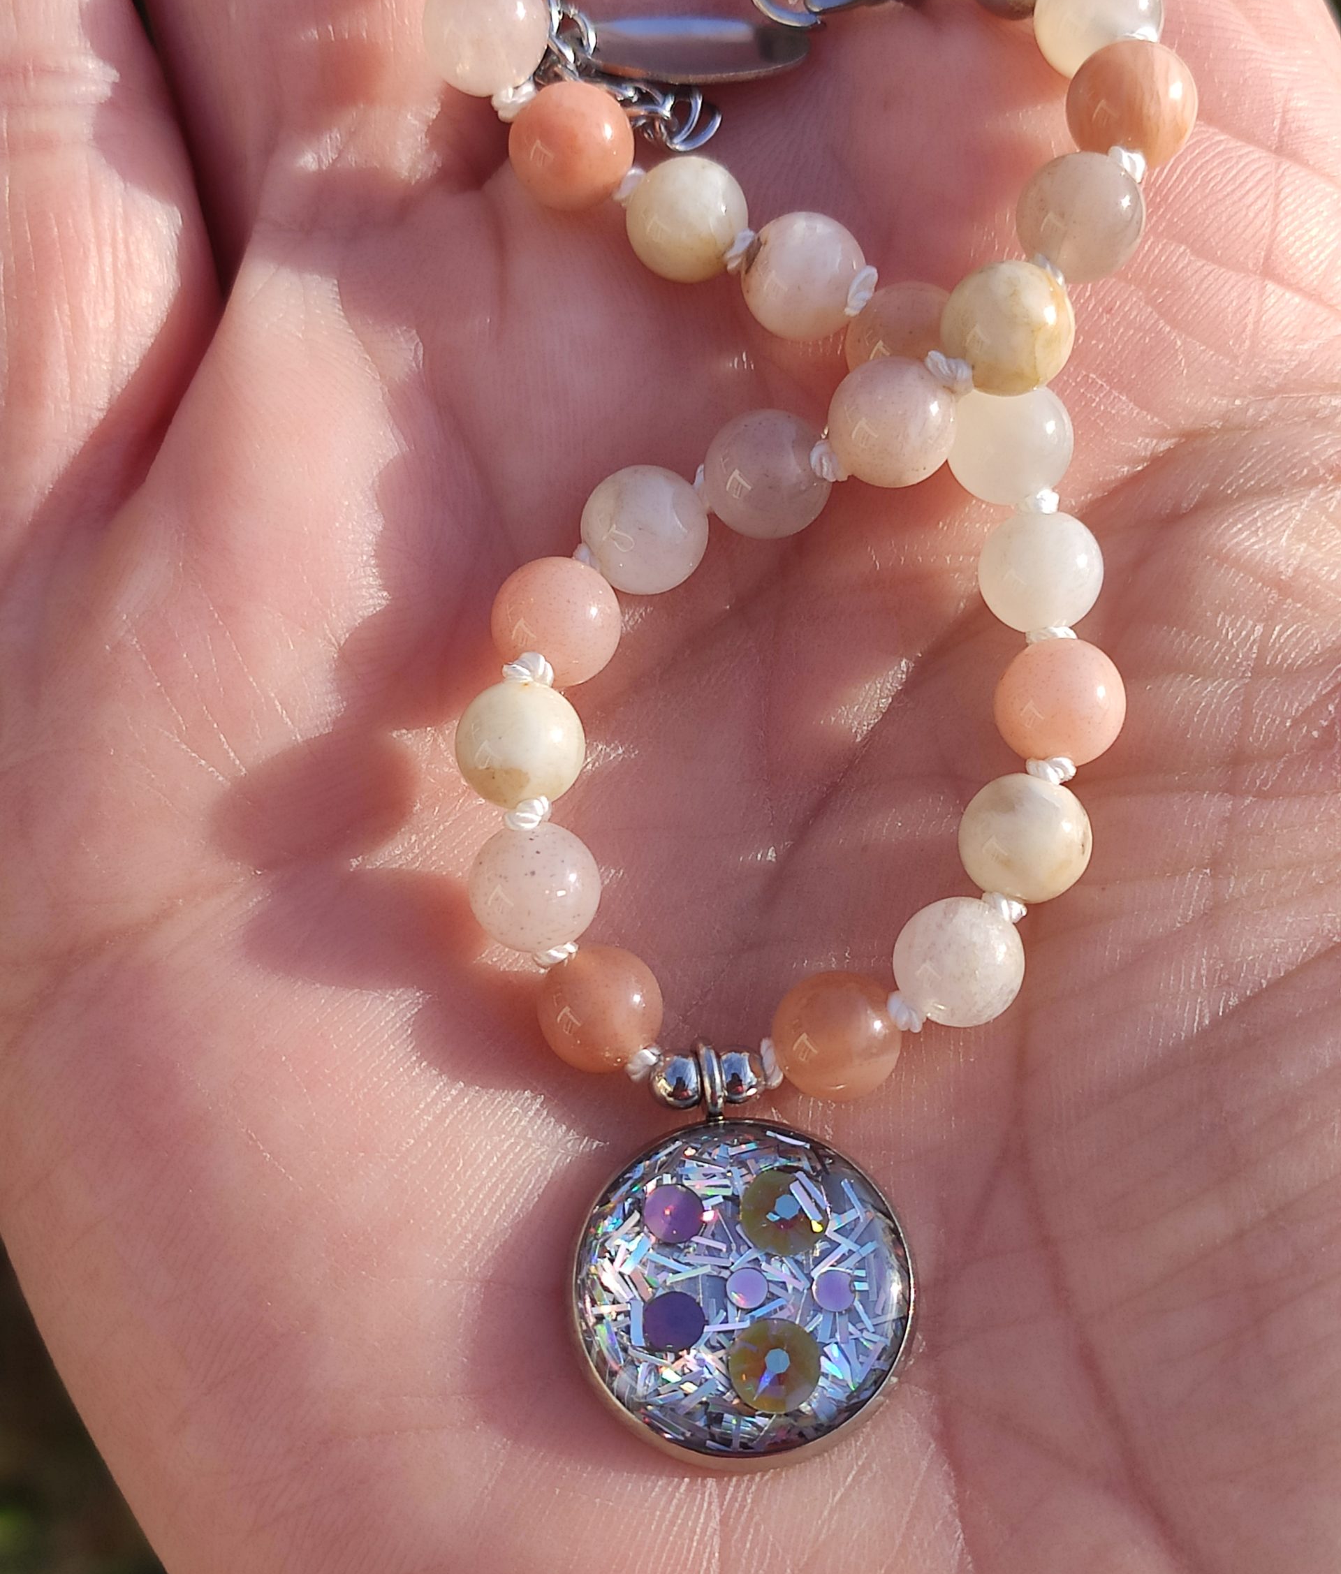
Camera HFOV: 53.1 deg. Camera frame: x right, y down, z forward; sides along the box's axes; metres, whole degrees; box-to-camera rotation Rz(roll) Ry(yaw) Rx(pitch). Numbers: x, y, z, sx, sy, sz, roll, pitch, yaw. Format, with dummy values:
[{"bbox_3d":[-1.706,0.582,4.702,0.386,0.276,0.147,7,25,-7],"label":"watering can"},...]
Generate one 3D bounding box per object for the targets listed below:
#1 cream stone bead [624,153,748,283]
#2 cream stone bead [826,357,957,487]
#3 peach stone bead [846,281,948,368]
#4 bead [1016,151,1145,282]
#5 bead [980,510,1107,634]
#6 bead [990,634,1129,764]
[{"bbox_3d":[0.001,-0.037,0.088,0.008,0.008,0.008,1,55,-1],"label":"cream stone bead"},{"bbox_3d":[0.014,-0.023,0.084,0.008,0.008,0.008,0,60,0],"label":"cream stone bead"},{"bbox_3d":[0.016,-0.030,0.090,0.008,0.008,0.008,0,60,0],"label":"peach stone bead"},{"bbox_3d":[0.027,-0.037,0.087,0.008,0.008,0.008,0,53,0],"label":"bead"},{"bbox_3d":[0.024,-0.014,0.087,0.008,0.008,0.008,1,55,-1],"label":"bead"},{"bbox_3d":[0.024,-0.005,0.084,0.008,0.008,0.008,0,60,0],"label":"bead"}]

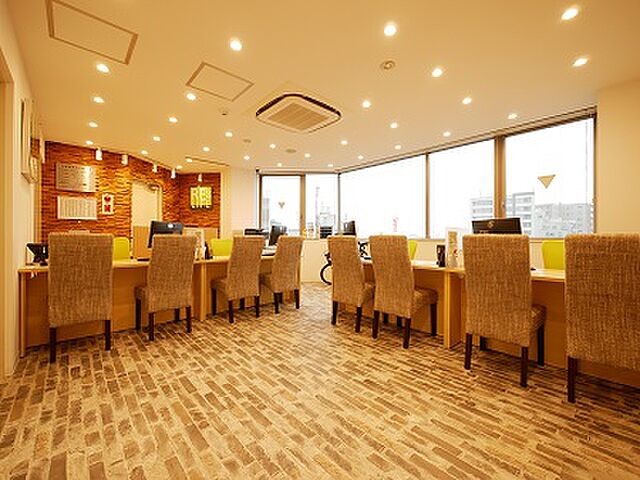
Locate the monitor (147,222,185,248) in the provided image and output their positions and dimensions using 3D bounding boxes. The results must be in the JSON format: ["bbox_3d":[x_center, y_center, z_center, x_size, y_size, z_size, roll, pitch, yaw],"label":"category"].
[{"bbox_3d":[-1.850,0.020,3.180,0.190,0.460,0.460,0,0,21],"label":"monitor"}]

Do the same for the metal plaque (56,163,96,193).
[{"bbox_3d":[-4.020,-1.015,4.261,0.480,0.430,0.030,0,1,-40],"label":"metal plaque"}]

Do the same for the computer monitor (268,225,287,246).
[{"bbox_3d":[-0.690,0.020,4.330,0.190,0.460,0.460,0,0,22],"label":"computer monitor"}]

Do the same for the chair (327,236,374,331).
[{"bbox_3d":[0.426,0.468,3.029,0.610,1.035,0.455,0,0,-44],"label":"chair"}]

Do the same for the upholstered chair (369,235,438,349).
[{"bbox_3d":[0.826,0.468,2.612,0.610,1.035,0.455,0,0,-41],"label":"upholstered chair"}]

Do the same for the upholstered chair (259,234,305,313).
[{"bbox_3d":[-0.574,0.468,3.721,0.455,1.035,0.610,0,0,-43],"label":"upholstered chair"}]

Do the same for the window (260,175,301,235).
[{"bbox_3d":[-0.870,-0.757,5.844,0.930,1.450,0.100,0,0,-2],"label":"window"}]

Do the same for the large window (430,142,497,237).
[{"bbox_3d":[2.280,-0.770,4.240,1.020,1.540,0.100,0,0,44],"label":"large window"}]

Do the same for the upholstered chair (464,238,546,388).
[{"bbox_3d":[1.400,0.476,1.993,0.590,1.015,0.420,0,1,-43],"label":"upholstered chair"}]

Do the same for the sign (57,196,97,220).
[{"bbox_3d":[-4.000,-0.526,4.276,0.475,0.365,0.030,0,1,-40],"label":"sign"}]

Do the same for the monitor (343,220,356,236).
[{"bbox_3d":[0.412,-0.006,3.600,0.180,0.460,0.460,0,1,-16],"label":"monitor"}]

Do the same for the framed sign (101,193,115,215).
[{"bbox_3d":[-3.930,-0.662,4.790,0.185,0.390,0.030,0,0,-42],"label":"framed sign"}]

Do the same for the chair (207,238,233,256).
[{"bbox_3d":[-1.580,0.479,4.274,0.480,0.970,0.550,0,1,-40],"label":"chair"}]

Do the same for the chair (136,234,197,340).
[{"bbox_3d":[-1.648,0.468,2.795,0.455,1.035,0.610,0,0,-44],"label":"chair"}]

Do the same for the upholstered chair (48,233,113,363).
[{"bbox_3d":[-2.155,0.468,2.352,0.455,1.035,0.610,0,0,-42],"label":"upholstered chair"}]

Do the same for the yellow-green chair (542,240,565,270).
[{"bbox_3d":[2.230,0.500,2.280,0.500,0.970,0.530,0,0,44],"label":"yellow-green chair"}]

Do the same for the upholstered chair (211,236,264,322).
[{"bbox_3d":[-1.042,0.465,3.292,0.430,1.015,0.600,0,1,-40],"label":"upholstered chair"}]

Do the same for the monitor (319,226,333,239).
[{"bbox_3d":[0.145,-0.165,5.919,0.290,0.290,0.200,0,0,0],"label":"monitor"}]

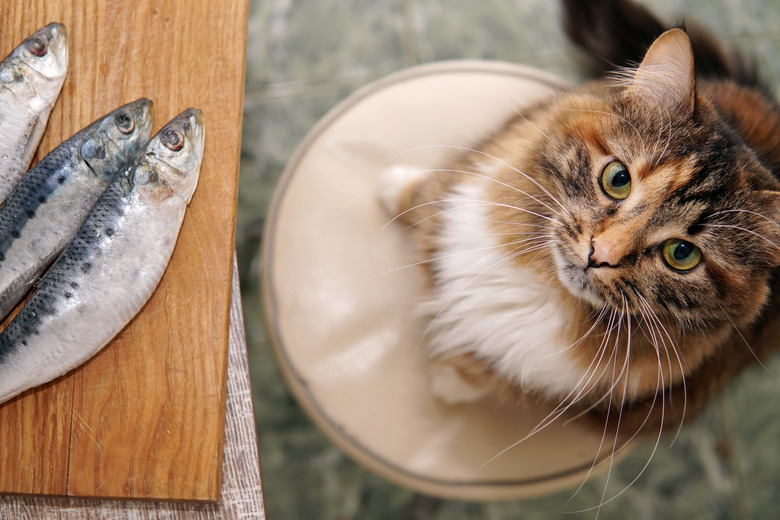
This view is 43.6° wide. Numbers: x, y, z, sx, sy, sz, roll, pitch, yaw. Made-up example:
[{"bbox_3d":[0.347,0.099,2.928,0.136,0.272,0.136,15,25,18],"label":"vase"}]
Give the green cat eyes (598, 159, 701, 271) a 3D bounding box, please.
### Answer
[{"bbox_3d":[0.122,-0.020,0.456,0.018,0.015,0.063,-43,82,23],"label":"green cat eyes"}]

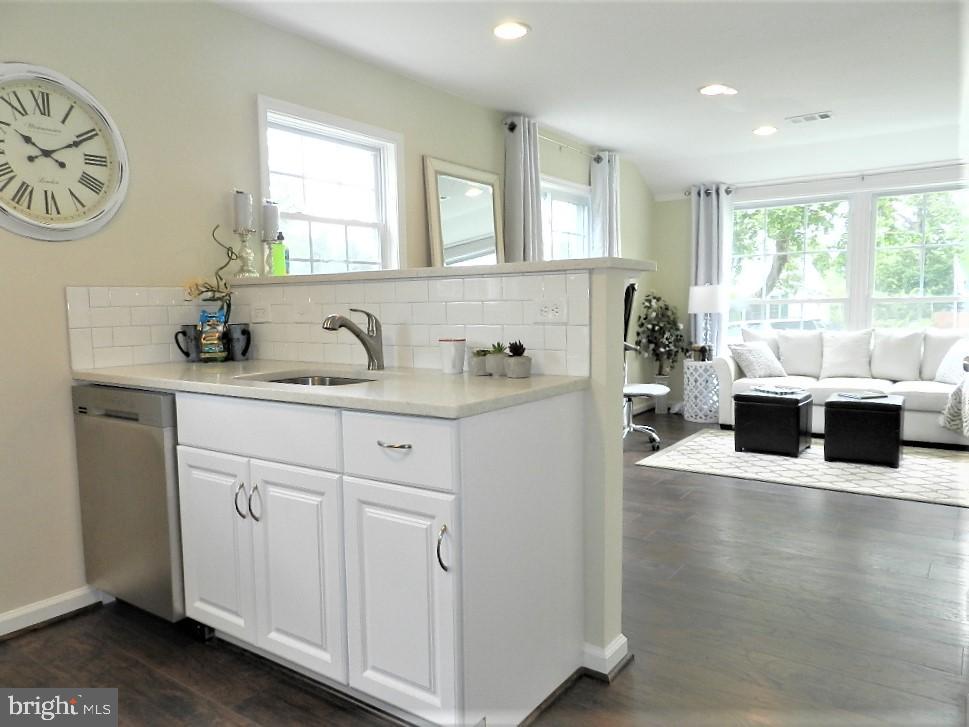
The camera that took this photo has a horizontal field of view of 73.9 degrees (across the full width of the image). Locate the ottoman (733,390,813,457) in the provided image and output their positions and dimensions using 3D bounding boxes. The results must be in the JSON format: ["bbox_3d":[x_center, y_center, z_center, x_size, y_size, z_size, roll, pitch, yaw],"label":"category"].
[{"bbox_3d":[2.296,0.465,5.108,0.460,0.440,0.460,3,5,36],"label":"ottoman"}]

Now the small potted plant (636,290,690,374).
[{"bbox_3d":[1.936,-0.317,7.041,0.580,0.910,0.550,2,5,33],"label":"small potted plant"}]

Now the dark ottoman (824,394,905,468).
[{"bbox_3d":[2.803,0.487,4.751,0.460,0.440,0.460,3,5,35],"label":"dark ottoman"}]

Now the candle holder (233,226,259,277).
[{"bbox_3d":[-1.050,-0.484,2.825,0.108,0.216,0.108,2,5,33],"label":"candle holder"}]

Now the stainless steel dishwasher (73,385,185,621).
[{"bbox_3d":[-1.070,0.473,2.445,0.600,0.810,0.600,2,5,33],"label":"stainless steel dishwasher"}]

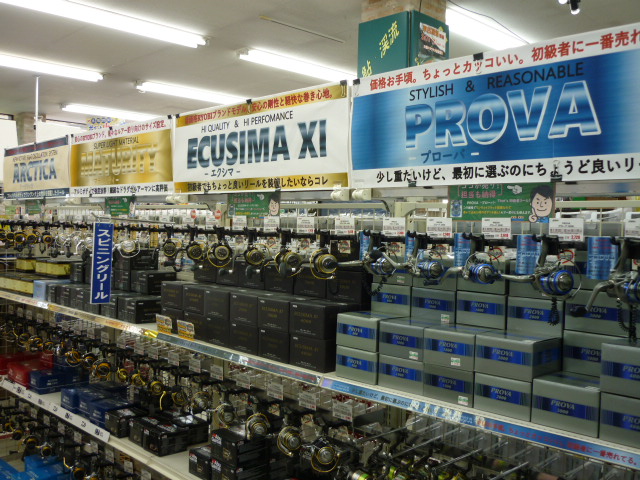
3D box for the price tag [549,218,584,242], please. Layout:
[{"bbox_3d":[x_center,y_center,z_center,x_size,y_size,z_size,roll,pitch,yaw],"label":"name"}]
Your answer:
[{"bbox_3d":[0.500,-0.021,1.236,0.070,0.045,0.005,2,2,44],"label":"price tag"}]

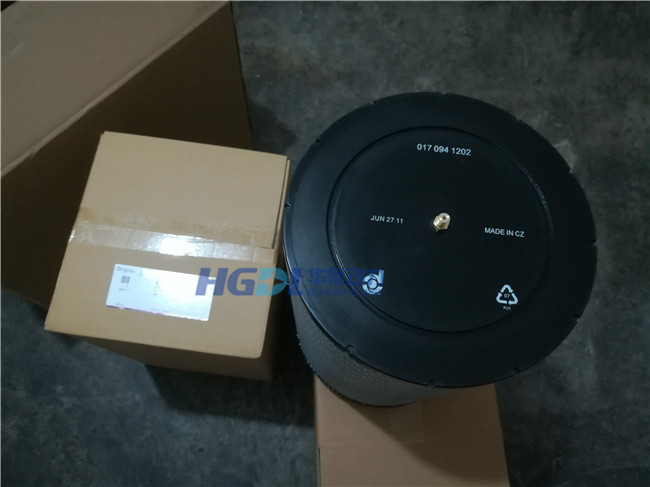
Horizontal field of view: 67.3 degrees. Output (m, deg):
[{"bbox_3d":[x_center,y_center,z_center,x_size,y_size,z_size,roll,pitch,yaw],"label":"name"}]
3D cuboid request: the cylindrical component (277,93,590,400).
[{"bbox_3d":[0.146,0.076,0.919,0.420,0.575,0.420,6,69,0],"label":"cylindrical component"}]

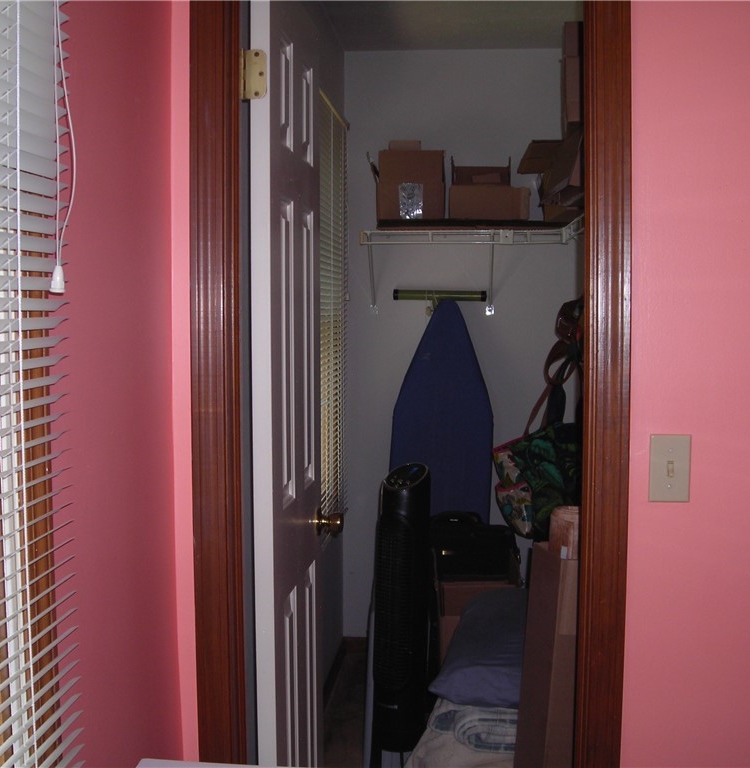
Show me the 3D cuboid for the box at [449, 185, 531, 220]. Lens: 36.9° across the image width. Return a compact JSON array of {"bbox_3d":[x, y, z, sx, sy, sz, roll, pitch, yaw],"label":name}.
[{"bbox_3d":[0.434,-0.679,4.276,0.295,0.125,0.250,0,4,5],"label":"box"}]

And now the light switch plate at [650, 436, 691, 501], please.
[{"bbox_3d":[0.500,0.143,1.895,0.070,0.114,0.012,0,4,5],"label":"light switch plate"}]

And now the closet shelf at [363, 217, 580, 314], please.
[{"bbox_3d":[0.424,-0.427,4.295,0.940,0.325,0.330,0,4,5],"label":"closet shelf"}]

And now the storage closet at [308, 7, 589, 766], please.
[{"bbox_3d":[0.355,-0.014,3.254,1.160,2.430,2.470,0,4,5],"label":"storage closet"}]

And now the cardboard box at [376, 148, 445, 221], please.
[{"bbox_3d":[0.143,-0.751,4.296,0.255,0.265,0.250,0,4,5],"label":"cardboard box"}]

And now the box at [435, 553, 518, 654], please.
[{"bbox_3d":[0.366,0.735,3.915,0.275,0.350,0.270,0,4,5],"label":"box"}]

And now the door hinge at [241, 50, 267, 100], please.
[{"bbox_3d":[-0.217,-0.556,2.016,0.048,0.092,0.020,0,4,5],"label":"door hinge"}]

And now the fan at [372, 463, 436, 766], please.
[{"bbox_3d":[0.087,0.679,3.361,0.175,0.880,0.175,2,5,28],"label":"fan"}]

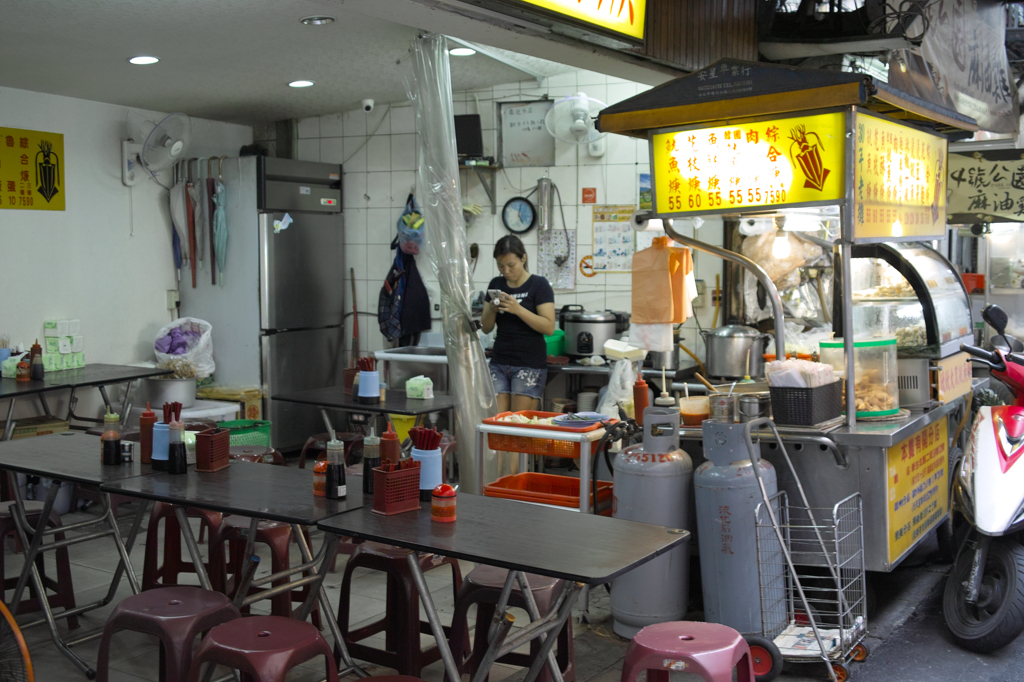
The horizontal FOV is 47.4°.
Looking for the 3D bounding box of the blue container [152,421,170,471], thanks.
[{"bbox_3d":[-1.205,0.365,4.064,0.099,0.159,0.099,-1,5,-17],"label":"blue container"}]

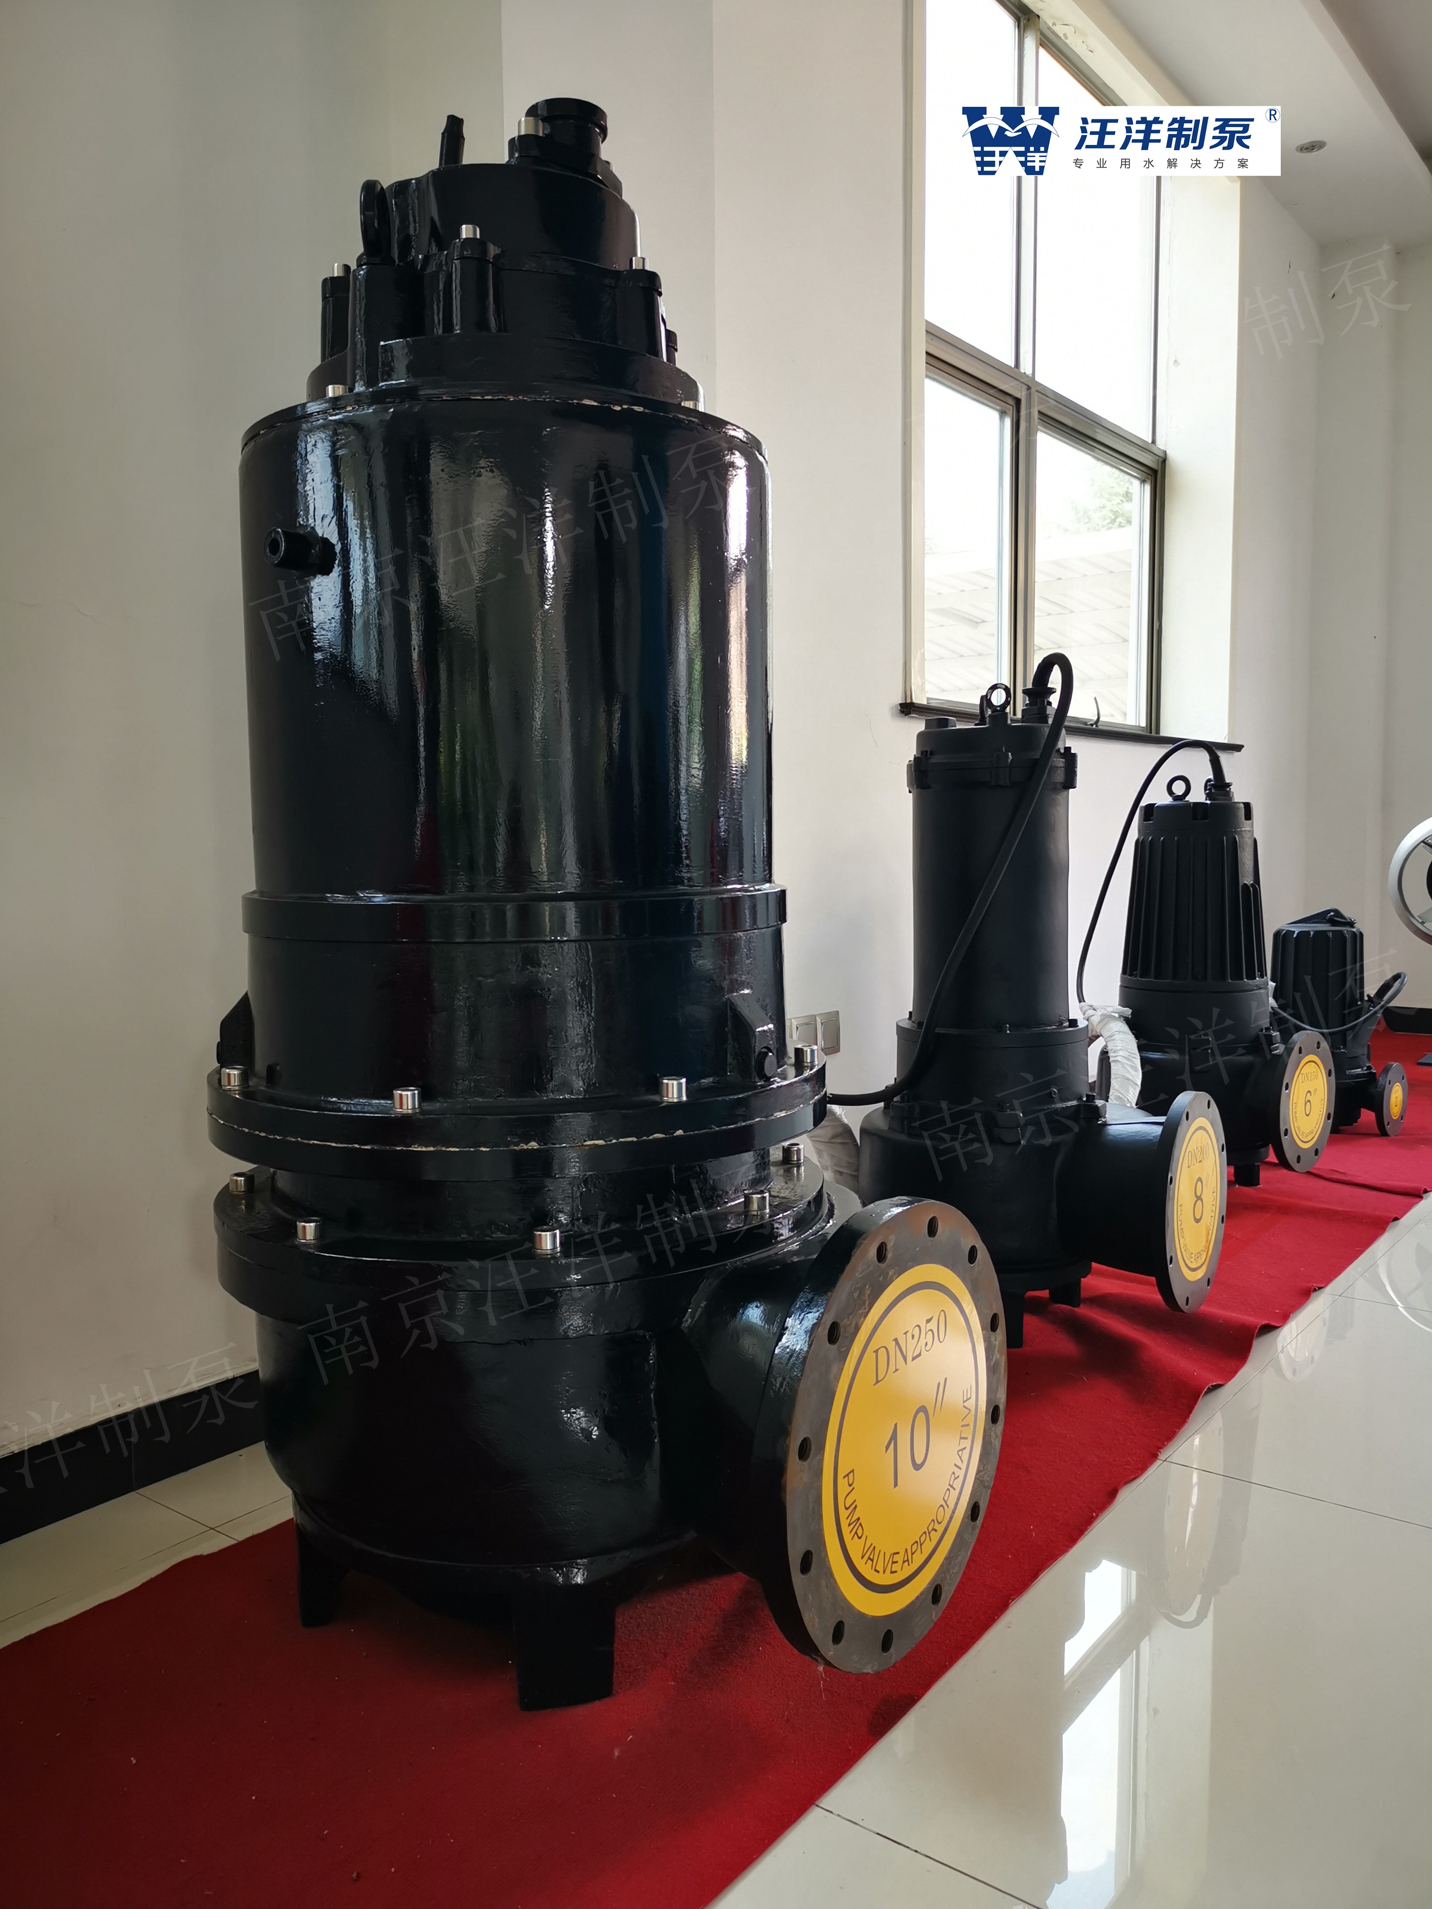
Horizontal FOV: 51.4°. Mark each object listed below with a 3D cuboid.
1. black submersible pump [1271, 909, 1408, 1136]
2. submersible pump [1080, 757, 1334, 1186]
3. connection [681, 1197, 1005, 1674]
[{"bbox_3d":[1.569,0.172,3.803,0.330,0.570,0.280,3,6,42],"label":"black submersible pump"},{"bbox_3d":[1.035,0.041,3.159,0.455,0.915,0.410,3,6,43],"label":"submersible pump"},{"bbox_3d":[0.087,0.408,1.344,0.200,0.395,0.395,3,5,36],"label":"connection"}]

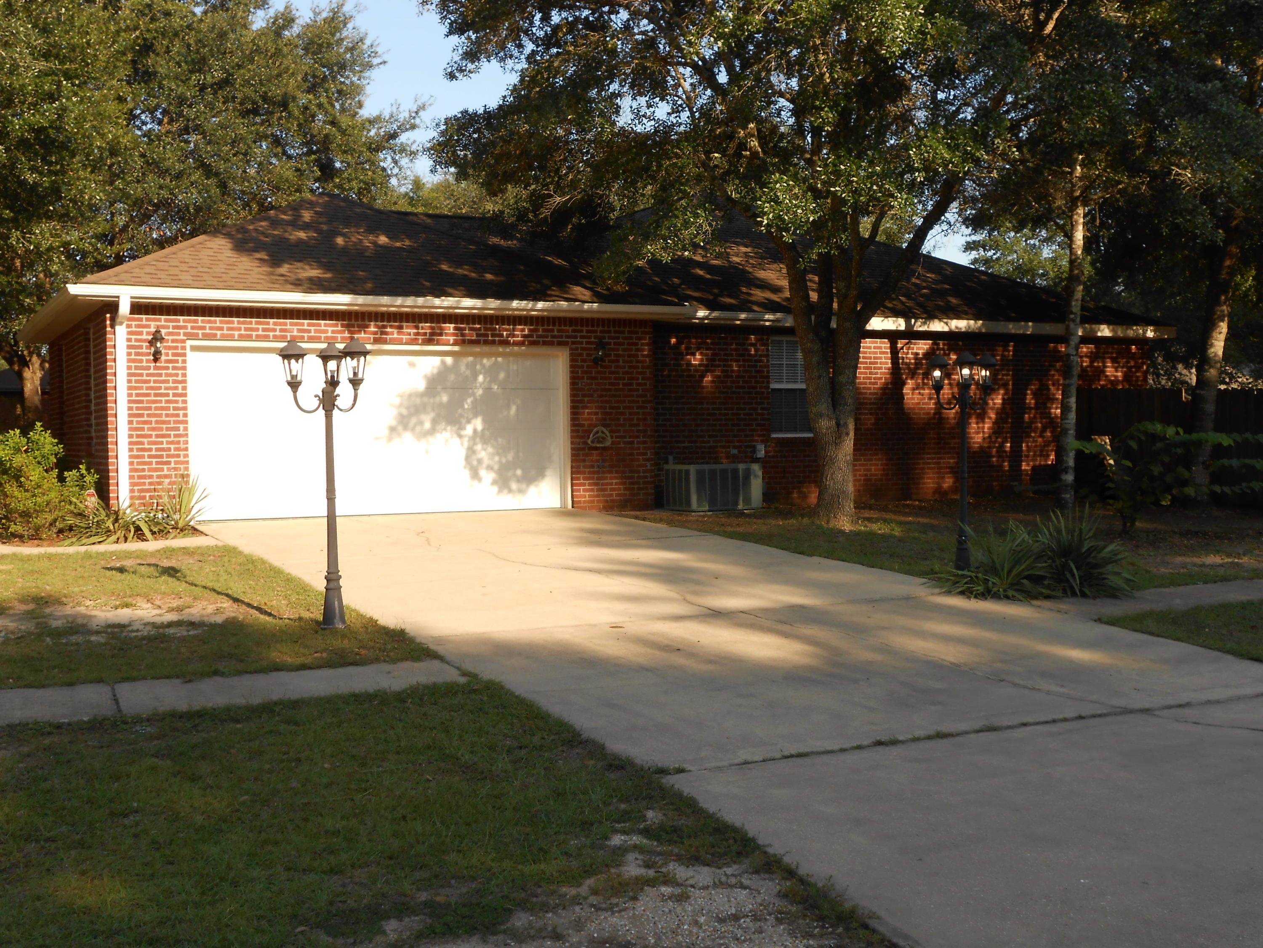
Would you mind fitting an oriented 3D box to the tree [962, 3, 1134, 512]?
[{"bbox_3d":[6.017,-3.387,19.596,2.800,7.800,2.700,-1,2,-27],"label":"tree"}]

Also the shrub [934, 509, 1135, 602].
[{"bbox_3d":[3.503,0.688,12.049,1.650,0.740,1.100,-1,2,-20],"label":"shrub"}]

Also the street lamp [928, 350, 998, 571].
[{"bbox_3d":[3.098,-0.111,12.963,0.660,2.020,0.620,-1,2,-7],"label":"street lamp"}]

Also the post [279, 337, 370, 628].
[{"bbox_3d":[-2.164,0.065,9.873,0.660,2.020,0.620,-1,2,7],"label":"post"}]

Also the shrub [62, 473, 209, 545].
[{"bbox_3d":[-5.516,0.381,15.516,1.700,0.680,1.050,-1,2,-27],"label":"shrub"}]

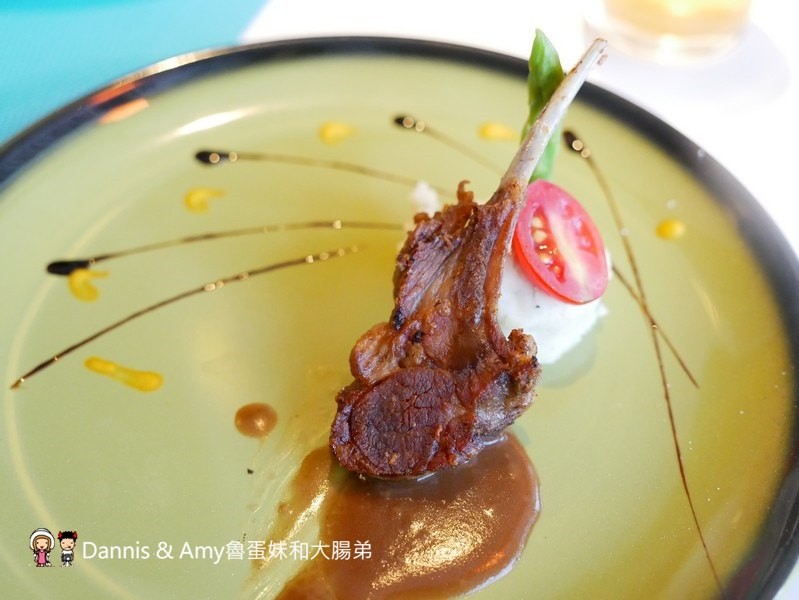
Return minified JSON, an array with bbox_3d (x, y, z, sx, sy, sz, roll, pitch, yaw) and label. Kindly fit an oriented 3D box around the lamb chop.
[{"bbox_3d":[0.032,-0.015,0.252,0.053,0.029,0.143,23,75,14],"label":"lamb chop"}]

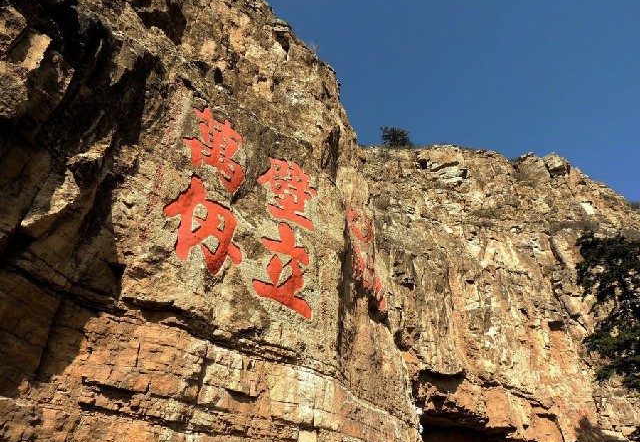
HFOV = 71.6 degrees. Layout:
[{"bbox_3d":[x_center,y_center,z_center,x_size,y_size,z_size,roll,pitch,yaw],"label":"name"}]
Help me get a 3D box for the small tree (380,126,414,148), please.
[{"bbox_3d":[5.939,-6.398,34.000,2.500,1.900,2.300,0,-28,0],"label":"small tree"}]

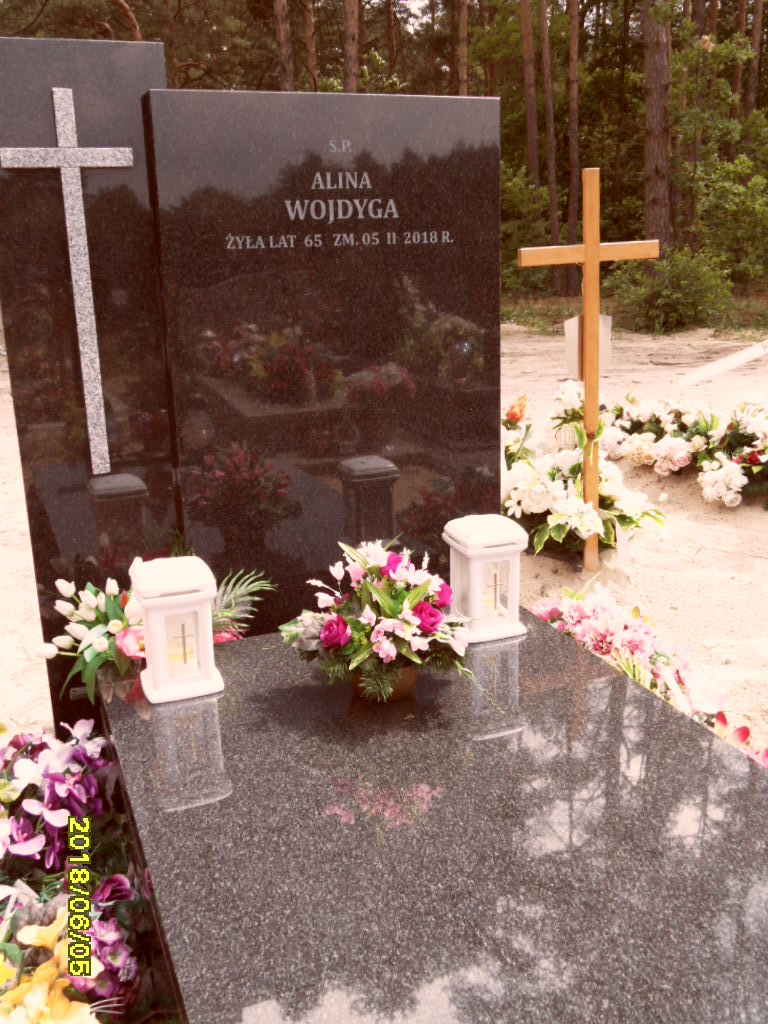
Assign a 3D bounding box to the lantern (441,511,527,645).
[{"bbox_3d":[0.234,0.138,2.182,0.151,0.270,0.150,-8,17,-21],"label":"lantern"}]

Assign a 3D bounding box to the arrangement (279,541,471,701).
[{"bbox_3d":[-0.019,0.220,1.877,0.357,0.291,0.304,-8,17,-21],"label":"arrangement"}]

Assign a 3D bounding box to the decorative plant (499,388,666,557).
[{"bbox_3d":[0.871,-0.187,4.297,0.713,0.609,0.574,-8,17,-21],"label":"decorative plant"}]

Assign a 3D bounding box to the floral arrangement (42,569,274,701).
[{"bbox_3d":[-0.474,0.270,2.040,0.487,0.235,0.235,-8,17,-21],"label":"floral arrangement"}]

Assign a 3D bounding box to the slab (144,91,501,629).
[{"bbox_3d":[-0.099,-0.318,2.172,0.777,1.170,0.093,-8,17,-21],"label":"slab"}]

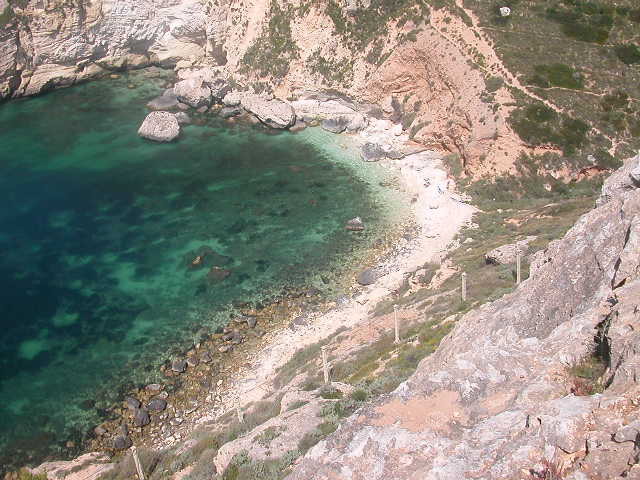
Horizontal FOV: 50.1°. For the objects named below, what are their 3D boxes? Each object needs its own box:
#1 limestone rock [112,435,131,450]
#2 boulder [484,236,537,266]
[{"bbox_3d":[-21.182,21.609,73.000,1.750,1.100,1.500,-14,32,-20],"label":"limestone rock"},{"bbox_3d":[13.923,0.767,50.000,3.500,1.350,2.000,1,30,7],"label":"boulder"}]

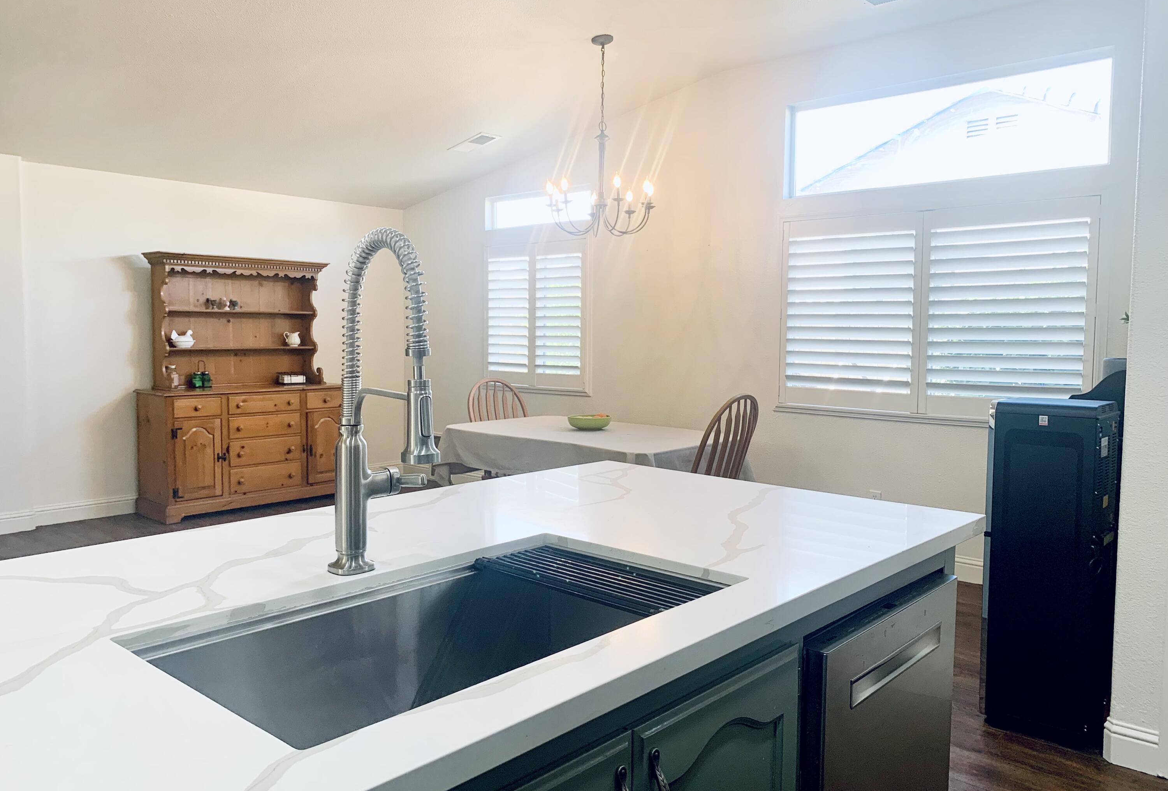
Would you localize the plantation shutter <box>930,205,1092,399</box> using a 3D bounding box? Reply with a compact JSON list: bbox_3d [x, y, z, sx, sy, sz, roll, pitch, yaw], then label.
[{"bbox_3d":[2.151,-0.426,4.495,0.845,1.097,0.050,4,6,42],"label":"plantation shutter"}]

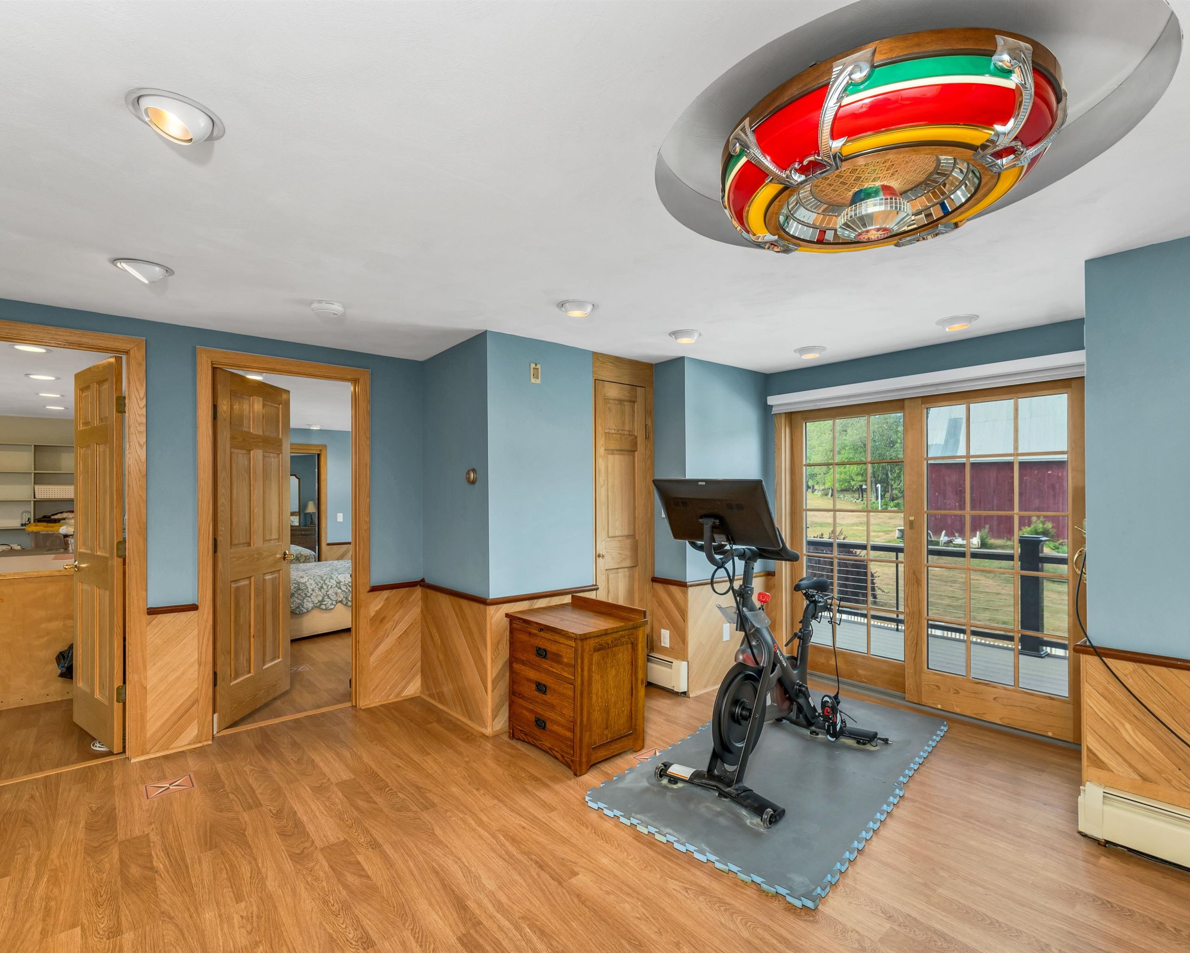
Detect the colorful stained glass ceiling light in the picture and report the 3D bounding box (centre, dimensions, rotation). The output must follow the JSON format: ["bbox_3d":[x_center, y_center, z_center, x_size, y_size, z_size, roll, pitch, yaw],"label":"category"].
[{"bbox_3d":[0.740,-0.751,1.479,0.810,0.250,0.810,0,-1,-39],"label":"colorful stained glass ceiling light"}]

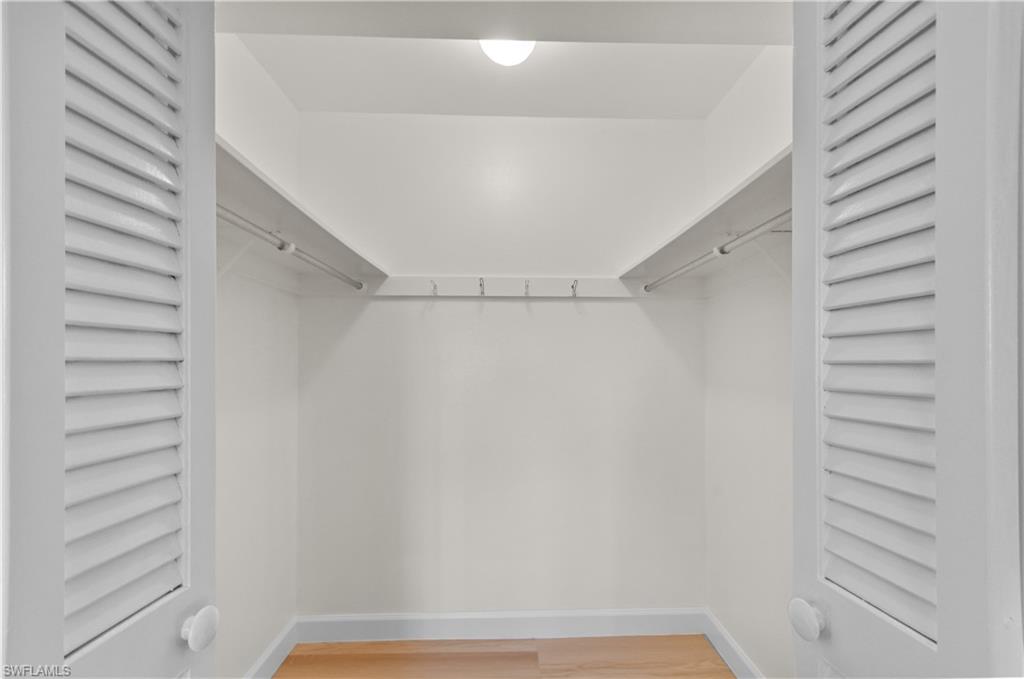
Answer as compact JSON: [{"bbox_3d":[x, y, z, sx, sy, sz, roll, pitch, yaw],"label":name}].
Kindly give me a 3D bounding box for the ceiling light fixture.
[{"bbox_3d":[-0.014,-1.010,1.480,0.205,0.122,0.205,0,-1,-2],"label":"ceiling light fixture"}]

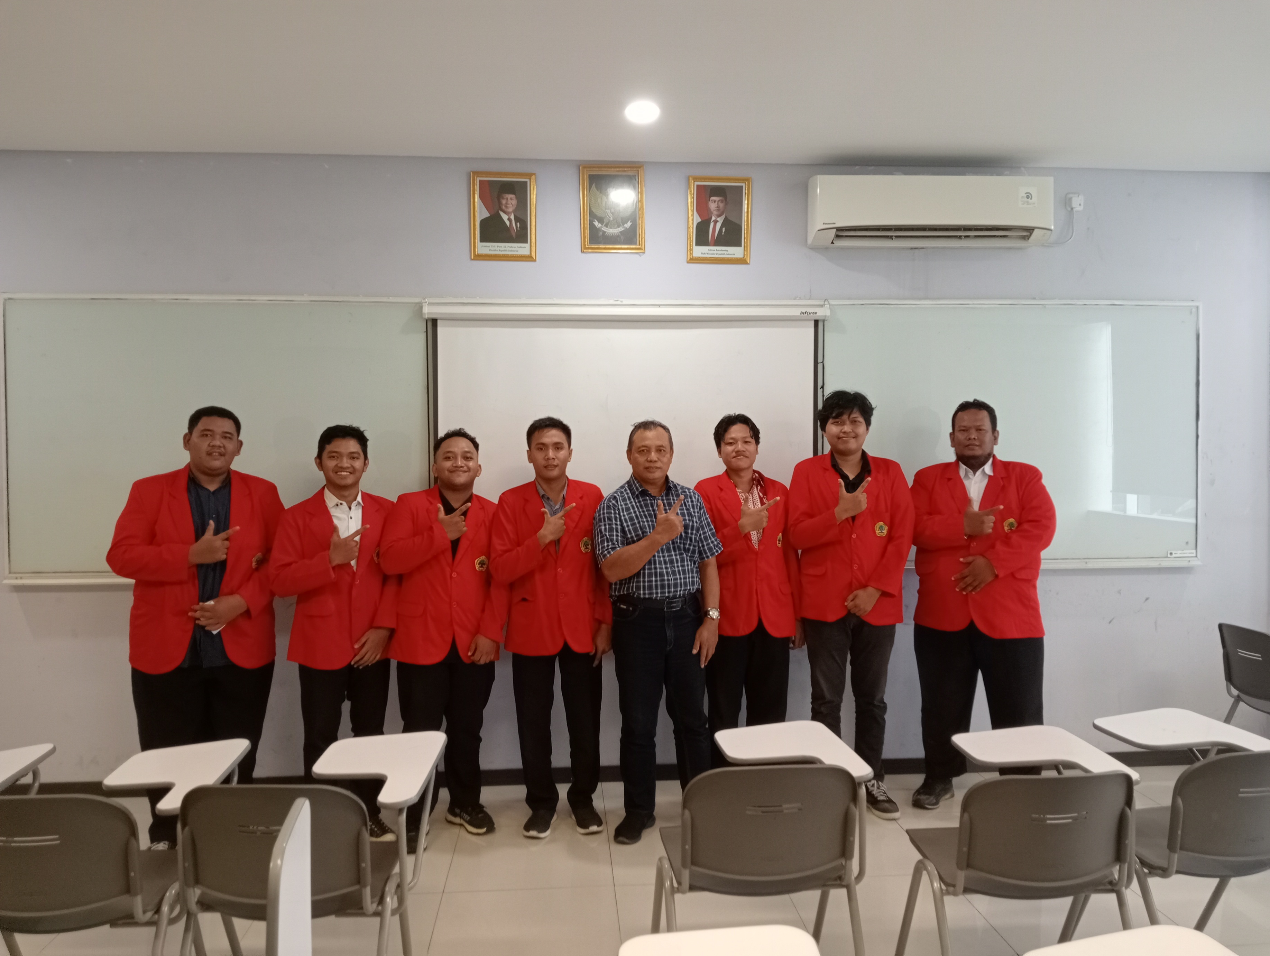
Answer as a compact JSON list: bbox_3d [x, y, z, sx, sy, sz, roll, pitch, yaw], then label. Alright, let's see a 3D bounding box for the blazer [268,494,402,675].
[{"bbox_3d":[-1.197,0.390,4.112,0.508,0.700,0.360,-1,2,-23],"label":"blazer"}]

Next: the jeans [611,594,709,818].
[{"bbox_3d":[0.103,0.921,4.238,0.408,0.900,0.360,-1,2,-13],"label":"jeans"}]

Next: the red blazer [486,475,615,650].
[{"bbox_3d":[-0.353,0.374,4.226,0.490,0.720,0.330,-1,1,-14],"label":"red blazer"}]

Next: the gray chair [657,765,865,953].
[{"bbox_3d":[0.311,1.078,2.760,0.500,0.780,0.560,0,1,-4],"label":"gray chair"}]

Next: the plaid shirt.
[{"bbox_3d":[0.101,0.248,4.178,0.490,0.510,0.310,-1,2,-19],"label":"plaid shirt"}]

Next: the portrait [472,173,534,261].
[{"bbox_3d":[-0.592,-1.178,4.654,0.292,0.395,0.030,0,2,-4],"label":"portrait"}]

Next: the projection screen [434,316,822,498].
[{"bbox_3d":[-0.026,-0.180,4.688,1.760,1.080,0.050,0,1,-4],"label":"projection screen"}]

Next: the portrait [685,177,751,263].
[{"bbox_3d":[0.396,-1.191,4.740,0.300,0.400,0.035,0,1,-4],"label":"portrait"}]

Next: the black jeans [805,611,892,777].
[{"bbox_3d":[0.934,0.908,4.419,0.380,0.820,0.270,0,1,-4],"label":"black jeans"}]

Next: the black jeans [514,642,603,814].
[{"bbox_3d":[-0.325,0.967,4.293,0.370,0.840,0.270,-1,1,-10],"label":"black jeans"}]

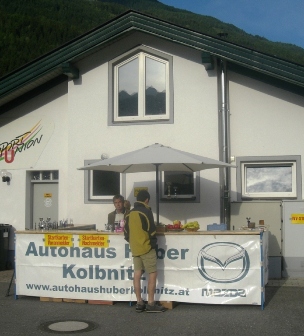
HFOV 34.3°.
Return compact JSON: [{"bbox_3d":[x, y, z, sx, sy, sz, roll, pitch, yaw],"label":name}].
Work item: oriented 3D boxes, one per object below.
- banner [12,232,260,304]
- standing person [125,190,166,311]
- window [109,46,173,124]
[{"bbox_3d":[-0.338,1.543,7.660,4.021,1.013,0.060,-2,-4,16],"label":"banner"},{"bbox_3d":[-0.102,1.228,7.375,0.550,1.770,0.450,-3,-5,40],"label":"standing person"},{"bbox_3d":[-0.256,-1.916,11.405,1.573,1.873,0.150,-1,-4,14],"label":"window"}]

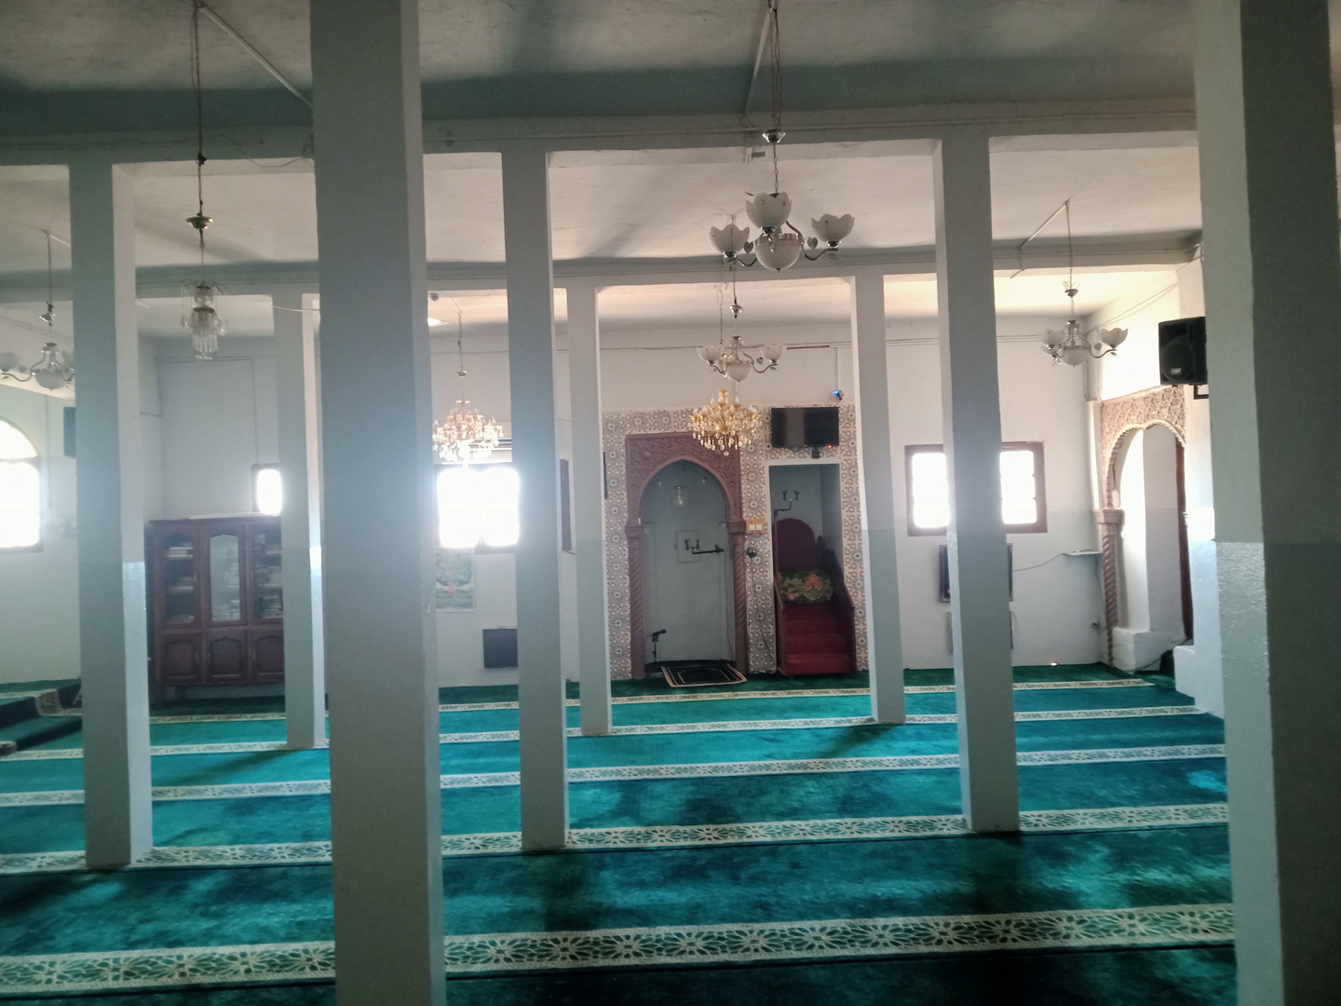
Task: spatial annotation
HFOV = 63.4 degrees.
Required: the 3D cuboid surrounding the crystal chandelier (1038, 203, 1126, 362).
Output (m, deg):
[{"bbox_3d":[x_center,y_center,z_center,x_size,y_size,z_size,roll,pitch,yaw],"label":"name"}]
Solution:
[{"bbox_3d":[2.591,-1.377,6.854,0.537,1.028,0.537,-2,-1,-1],"label":"crystal chandelier"}]

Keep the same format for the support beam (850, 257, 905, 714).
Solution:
[{"bbox_3d":[1.552,-0.035,8.101,0.207,3.316,0.207,-2,-1,-1],"label":"support beam"}]

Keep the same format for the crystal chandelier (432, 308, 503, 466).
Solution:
[{"bbox_3d":[-1.822,-1.034,9.599,0.649,1.409,0.649,-2,-1,-1],"label":"crystal chandelier"}]

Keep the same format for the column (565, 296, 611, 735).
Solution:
[{"bbox_3d":[-0.604,0.043,8.068,0.207,3.316,0.210,-2,-1,-1],"label":"column"}]

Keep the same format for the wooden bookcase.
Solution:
[{"bbox_3d":[-4.179,1.012,10.402,1.348,1.728,0.450,-2,-1,-1],"label":"wooden bookcase"}]

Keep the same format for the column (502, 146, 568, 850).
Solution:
[{"bbox_3d":[-0.652,-0.028,5.271,0.210,3.338,0.213,-2,-1,-1],"label":"column"}]

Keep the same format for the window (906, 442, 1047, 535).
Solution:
[{"bbox_3d":[3.067,-0.136,10.914,1.404,0.910,0.105,-2,-1,-1],"label":"window"}]

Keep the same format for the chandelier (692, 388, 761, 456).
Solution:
[{"bbox_3d":[0.497,-0.716,9.628,0.612,0.603,0.612,-2,-1,-1],"label":"chandelier"}]

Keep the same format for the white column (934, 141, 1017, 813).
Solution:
[{"bbox_3d":[1.487,-0.106,5.302,0.222,3.338,0.207,-2,-1,-1],"label":"white column"}]

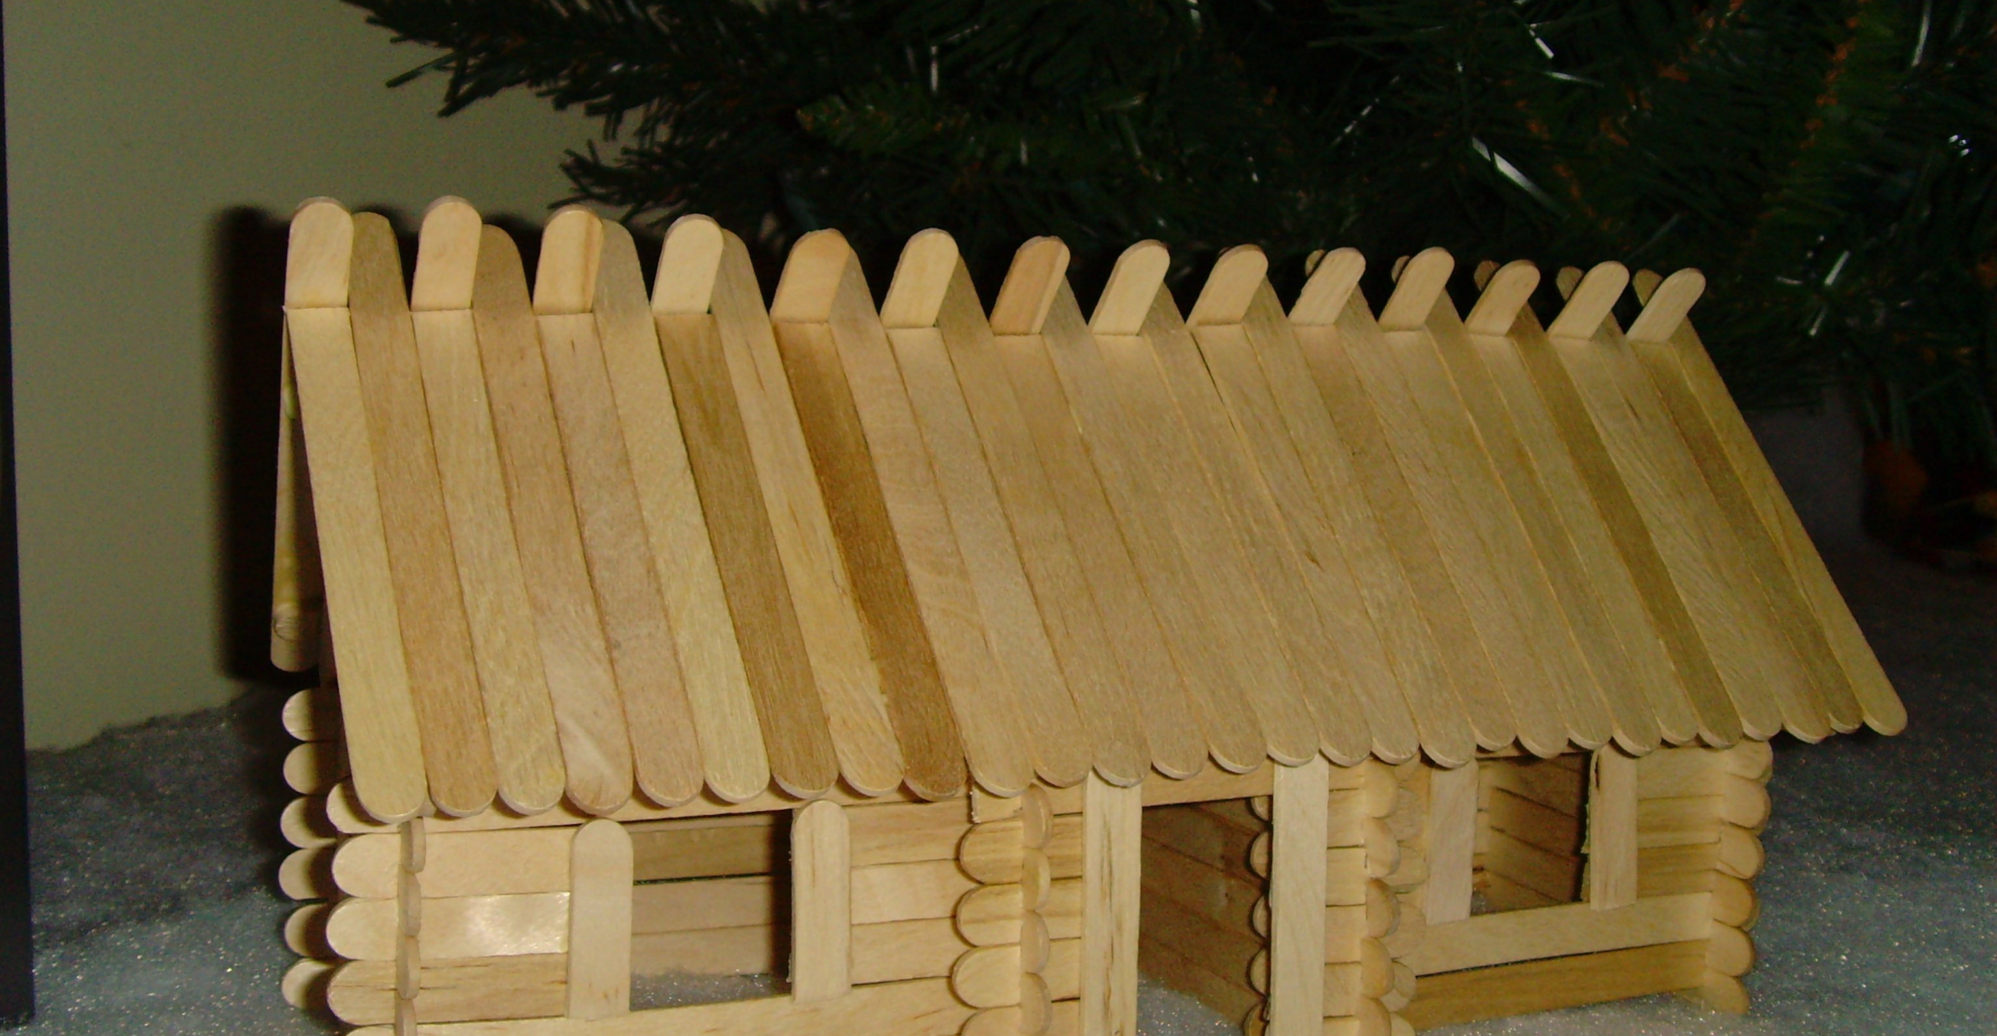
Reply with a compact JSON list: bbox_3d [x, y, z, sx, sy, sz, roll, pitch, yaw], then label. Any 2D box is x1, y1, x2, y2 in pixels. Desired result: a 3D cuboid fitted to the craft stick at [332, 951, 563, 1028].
[{"bbox_3d":[-0.077,0.069,0.332,0.042,0.010,0.002,-1,5,-24],"label":"craft stick"}]

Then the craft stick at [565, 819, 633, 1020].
[{"bbox_3d":[-0.064,0.065,0.365,0.010,0.033,0.002,1,3,-22],"label":"craft stick"}]

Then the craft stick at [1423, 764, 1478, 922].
[{"bbox_3d":[0.086,0.061,0.428,0.010,0.032,0.002,0,3,-22],"label":"craft stick"}]

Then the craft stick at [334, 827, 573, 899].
[{"bbox_3d":[-0.083,0.054,0.359,0.044,0.010,0.002,1,3,-22],"label":"craft stick"}]

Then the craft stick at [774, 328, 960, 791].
[{"bbox_3d":[-0.021,0.004,0.353,0.010,0.094,0.002,-1,-38,-24],"label":"craft stick"}]

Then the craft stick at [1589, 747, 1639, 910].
[{"bbox_3d":[0.113,0.056,0.414,0.010,0.032,0.002,-1,5,-24],"label":"craft stick"}]

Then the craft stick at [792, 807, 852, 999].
[{"bbox_3d":[-0.028,0.060,0.351,0.010,0.032,0.002,-1,5,-24],"label":"craft stick"}]

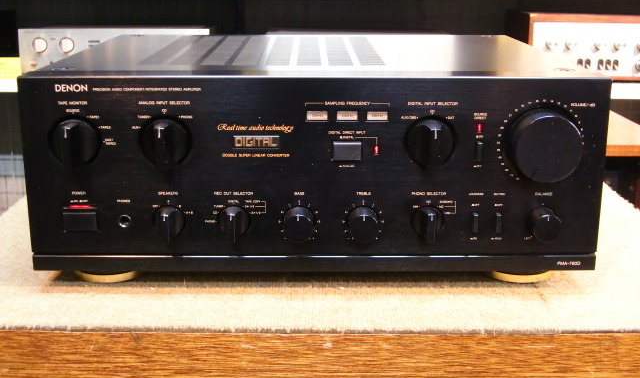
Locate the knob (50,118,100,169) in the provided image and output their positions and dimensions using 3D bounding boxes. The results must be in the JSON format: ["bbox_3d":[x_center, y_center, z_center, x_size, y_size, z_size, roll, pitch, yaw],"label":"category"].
[{"bbox_3d":[-0.182,-0.032,0.621,0.036,0.036,0.019,0,15,-1],"label":"knob"}]

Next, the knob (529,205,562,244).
[{"bbox_3d":[0.169,0.027,0.642,0.024,0.024,0.019,0,15,-1],"label":"knob"}]

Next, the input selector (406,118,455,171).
[{"bbox_3d":[0.084,-0.032,0.623,0.036,0.036,0.021,0,15,-1],"label":"input selector"}]

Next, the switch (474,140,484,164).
[{"bbox_3d":[0.118,-0.028,0.631,0.004,0.014,0.007,0,15,-1],"label":"switch"}]

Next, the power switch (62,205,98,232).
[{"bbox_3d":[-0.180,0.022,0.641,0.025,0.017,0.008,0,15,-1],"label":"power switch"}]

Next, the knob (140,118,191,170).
[{"bbox_3d":[-0.115,-0.033,0.620,0.036,0.036,0.021,0,15,-1],"label":"knob"}]

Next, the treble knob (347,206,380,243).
[{"bbox_3d":[0.033,0.027,0.639,0.024,0.024,0.020,0,15,-1],"label":"treble knob"}]

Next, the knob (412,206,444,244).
[{"bbox_3d":[0.083,0.027,0.642,0.025,0.025,0.018,0,15,-1],"label":"knob"}]

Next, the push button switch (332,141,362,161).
[{"bbox_3d":[0.020,-0.028,0.631,0.021,0.013,0.007,0,15,-1],"label":"push button switch"}]

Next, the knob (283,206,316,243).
[{"bbox_3d":[-0.015,0.027,0.641,0.025,0.025,0.018,0,15,-1],"label":"knob"}]

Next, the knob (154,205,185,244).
[{"bbox_3d":[-0.115,0.027,0.640,0.025,0.025,0.018,0,15,-1],"label":"knob"}]

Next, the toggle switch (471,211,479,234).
[{"bbox_3d":[0.118,0.026,0.647,0.004,0.015,0.007,0,15,-1],"label":"toggle switch"}]

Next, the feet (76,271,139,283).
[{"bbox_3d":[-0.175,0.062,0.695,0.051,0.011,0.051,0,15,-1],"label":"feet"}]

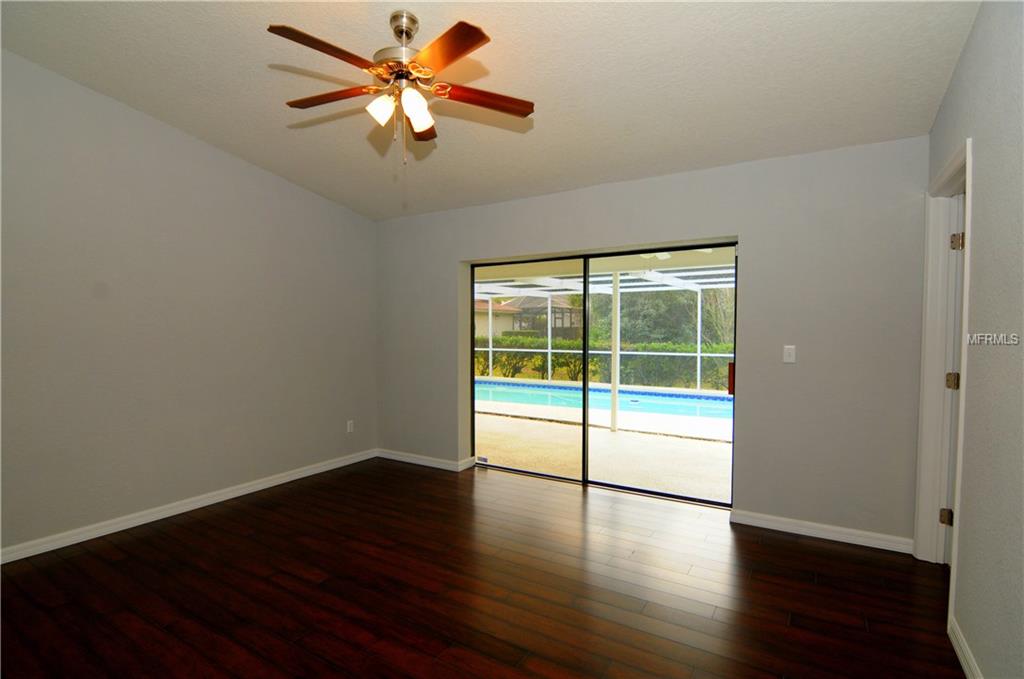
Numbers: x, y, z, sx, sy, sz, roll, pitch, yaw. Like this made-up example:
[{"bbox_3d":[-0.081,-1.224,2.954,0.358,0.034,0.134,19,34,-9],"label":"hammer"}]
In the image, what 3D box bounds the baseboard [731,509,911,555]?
[{"bbox_3d":[1.954,1.232,2.929,0.969,0.083,0.020,1,1,29],"label":"baseboard"}]

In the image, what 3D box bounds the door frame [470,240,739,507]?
[{"bbox_3d":[0.650,0.262,3.910,2.294,1.953,0.100,1,1,29],"label":"door frame"}]

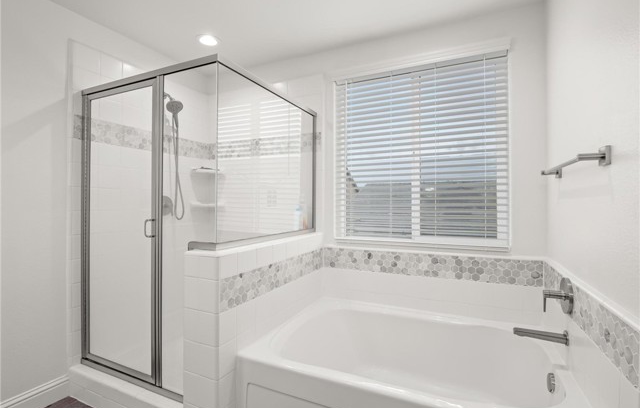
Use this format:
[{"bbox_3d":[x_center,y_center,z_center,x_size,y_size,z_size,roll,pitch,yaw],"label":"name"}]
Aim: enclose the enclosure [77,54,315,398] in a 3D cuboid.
[{"bbox_3d":[-0.810,0.155,2.183,1.190,1.790,1.080,0,0,25],"label":"enclosure"}]

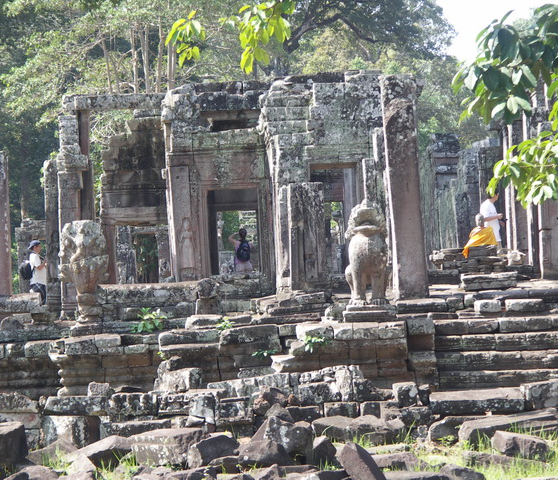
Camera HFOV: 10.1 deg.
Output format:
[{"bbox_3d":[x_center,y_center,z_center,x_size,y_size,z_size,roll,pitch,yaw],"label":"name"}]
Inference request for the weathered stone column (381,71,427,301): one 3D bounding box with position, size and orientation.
[{"bbox_3d":[2.281,-0.947,57.000,0.520,4.030,0.520,-3,2,8],"label":"weathered stone column"}]

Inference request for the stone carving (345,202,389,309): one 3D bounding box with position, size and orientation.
[{"bbox_3d":[1.545,0.218,55.200,0.740,1.860,1.000,-2,2,7],"label":"stone carving"}]

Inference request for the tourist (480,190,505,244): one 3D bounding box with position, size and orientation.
[{"bbox_3d":[3.937,-0.065,58.300,0.480,1.720,0.500,-2,2,5],"label":"tourist"}]

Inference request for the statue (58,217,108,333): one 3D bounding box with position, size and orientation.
[{"bbox_3d":[-3.371,0.650,54.800,0.800,1.930,0.650,-2,2,5],"label":"statue"}]

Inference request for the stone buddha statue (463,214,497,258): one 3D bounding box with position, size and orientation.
[{"bbox_3d":[3.386,-0.059,53.000,0.510,0.730,0.420,-2,2,-16],"label":"stone buddha statue"}]

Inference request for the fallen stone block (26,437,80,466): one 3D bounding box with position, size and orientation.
[{"bbox_3d":[-3.627,3.464,51.300,0.800,0.400,0.600,-1,2,15],"label":"fallen stone block"}]

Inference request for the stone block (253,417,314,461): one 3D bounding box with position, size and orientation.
[{"bbox_3d":[0.057,3.215,51.200,0.950,0.680,0.600,-2,2,-15],"label":"stone block"}]

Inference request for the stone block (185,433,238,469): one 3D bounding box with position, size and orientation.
[{"bbox_3d":[-1.085,3.382,50.800,0.650,0.500,0.600,-2,2,-20],"label":"stone block"}]

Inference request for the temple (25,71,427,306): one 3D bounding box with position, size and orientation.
[{"bbox_3d":[-1.007,-0.969,59.500,6.900,4.150,5.500,-2,2,7],"label":"temple"}]

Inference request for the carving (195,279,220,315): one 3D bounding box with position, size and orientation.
[{"bbox_3d":[-1.260,0.995,55.700,0.420,0.640,0.450,-2,2,7],"label":"carving"}]

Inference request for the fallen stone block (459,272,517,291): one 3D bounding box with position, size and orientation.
[{"bbox_3d":[3.777,0.748,57.000,1.000,0.300,0.550,-2,2,6],"label":"fallen stone block"}]

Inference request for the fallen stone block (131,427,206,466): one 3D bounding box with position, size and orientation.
[{"bbox_3d":[-1.790,3.344,51.200,0.900,0.520,0.750,-1,2,28],"label":"fallen stone block"}]

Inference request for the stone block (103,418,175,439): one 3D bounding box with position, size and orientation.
[{"bbox_3d":[-2.287,3.112,52.200,1.150,0.300,0.550,-1,2,8],"label":"stone block"}]

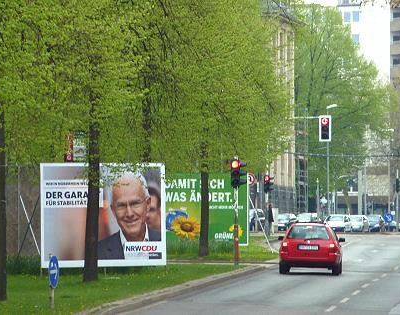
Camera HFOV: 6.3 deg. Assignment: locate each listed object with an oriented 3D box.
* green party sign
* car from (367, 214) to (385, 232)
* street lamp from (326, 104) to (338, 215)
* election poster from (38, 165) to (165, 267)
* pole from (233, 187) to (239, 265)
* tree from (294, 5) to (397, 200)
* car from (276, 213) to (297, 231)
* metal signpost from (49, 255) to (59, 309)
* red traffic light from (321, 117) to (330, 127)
[{"bbox_3d":[0.090,1.864,131.000,3.680,2.630,0.120,0,-1,-27],"label":"green party sign"},{"bbox_3d":[14.958,5.692,312.000,1.760,1.450,4.250,0,-1,15],"label":"car"},{"bbox_3d":[11.529,0.912,316.000,1.100,11.000,0.350,0,-1,0],"label":"street lamp"},{"bbox_3d":[-2.572,1.553,97.300,3.740,2.740,0.120,0,-1,-28],"label":"election poster"},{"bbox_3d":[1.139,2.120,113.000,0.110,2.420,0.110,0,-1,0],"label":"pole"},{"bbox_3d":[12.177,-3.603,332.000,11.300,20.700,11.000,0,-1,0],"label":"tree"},{"bbox_3d":[6.808,5.292,295.000,1.760,1.460,4.300,0,-1,14],"label":"car"},{"bbox_3d":[-2.693,2.288,67.000,0.120,1.020,0.600,0,-1,16],"label":"metal signpost"},{"bbox_3d":[6.206,-1.780,180.000,0.450,0.500,0.300,0,-1,2],"label":"red traffic light"}]

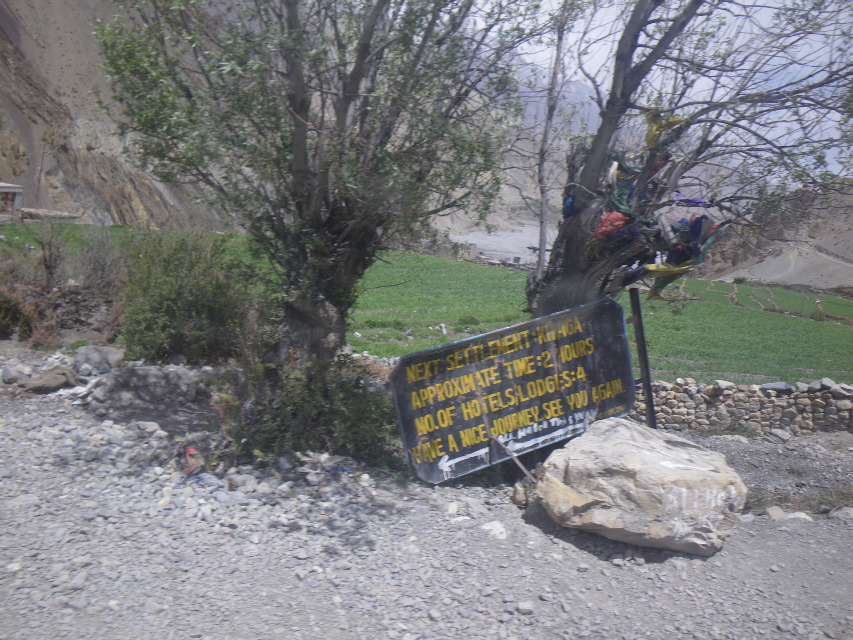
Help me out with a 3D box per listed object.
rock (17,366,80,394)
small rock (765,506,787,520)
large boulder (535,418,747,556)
[{"bbox_3d":[-4.511,0.723,8.270,0.647,0.309,0.420,-1,7,-5],"label":"rock"},{"bbox_3d":[2.475,1.372,4.895,0.134,0.083,0.107,0,7,0],"label":"small rock"},{"bbox_3d":[1.388,1.075,4.559,1.311,0.754,0.918,3,8,22],"label":"large boulder"}]

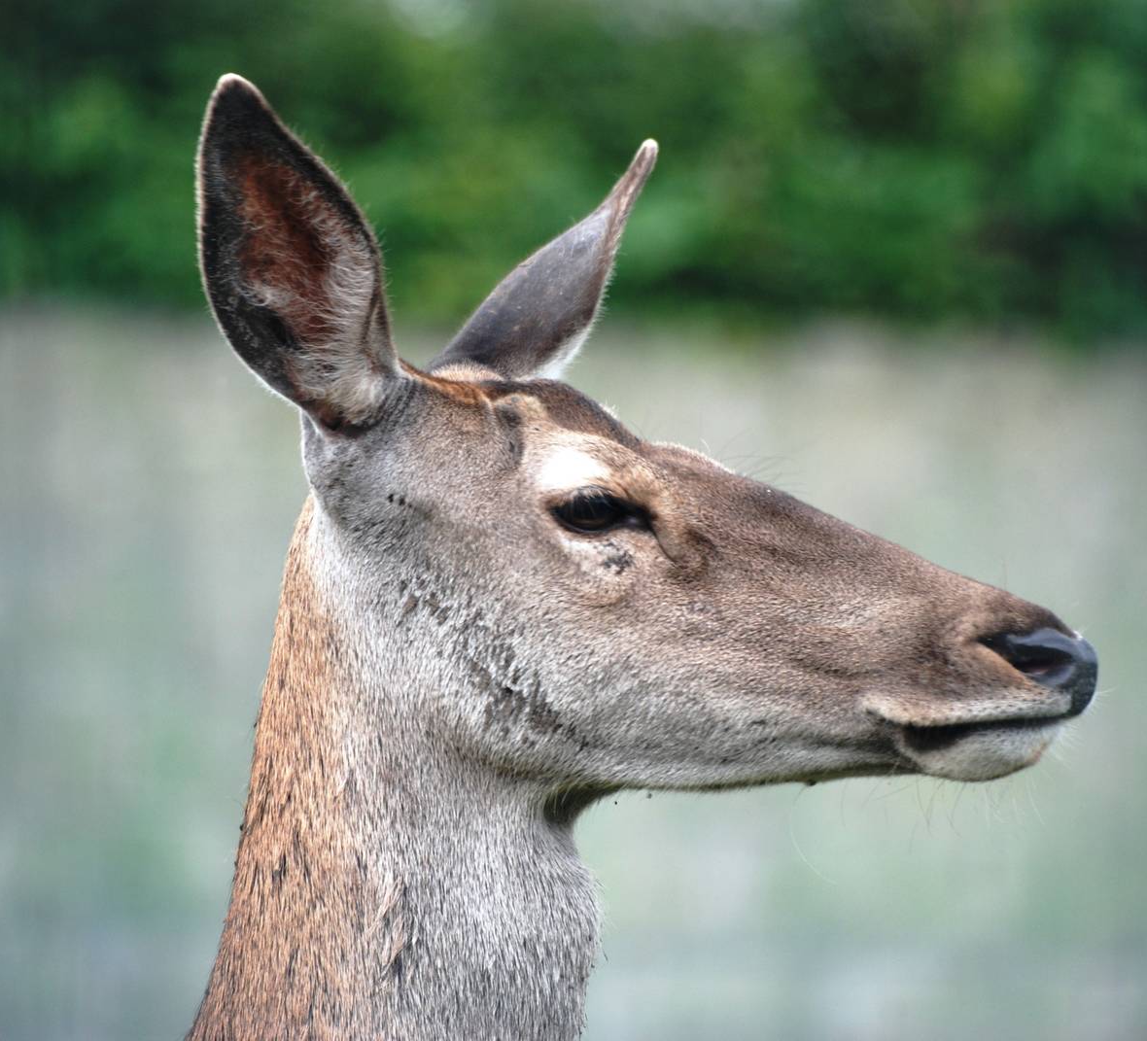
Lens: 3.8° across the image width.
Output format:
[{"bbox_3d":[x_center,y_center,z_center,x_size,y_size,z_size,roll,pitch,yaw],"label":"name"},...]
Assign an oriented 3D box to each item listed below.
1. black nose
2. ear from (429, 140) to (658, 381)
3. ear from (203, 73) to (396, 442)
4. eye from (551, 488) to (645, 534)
[{"bbox_3d":[0.202,0.065,7.580,0.048,0.037,0.056,10,0,5],"label":"black nose"},{"bbox_3d":[-0.015,-0.111,7.710,0.075,0.050,0.165,-34,17,44],"label":"ear"},{"bbox_3d":[-0.117,-0.115,7.510,0.078,0.168,0.050,-16,22,5],"label":"ear"},{"bbox_3d":[0.011,-0.004,7.530,0.041,0.022,0.018,4,6,-14],"label":"eye"}]

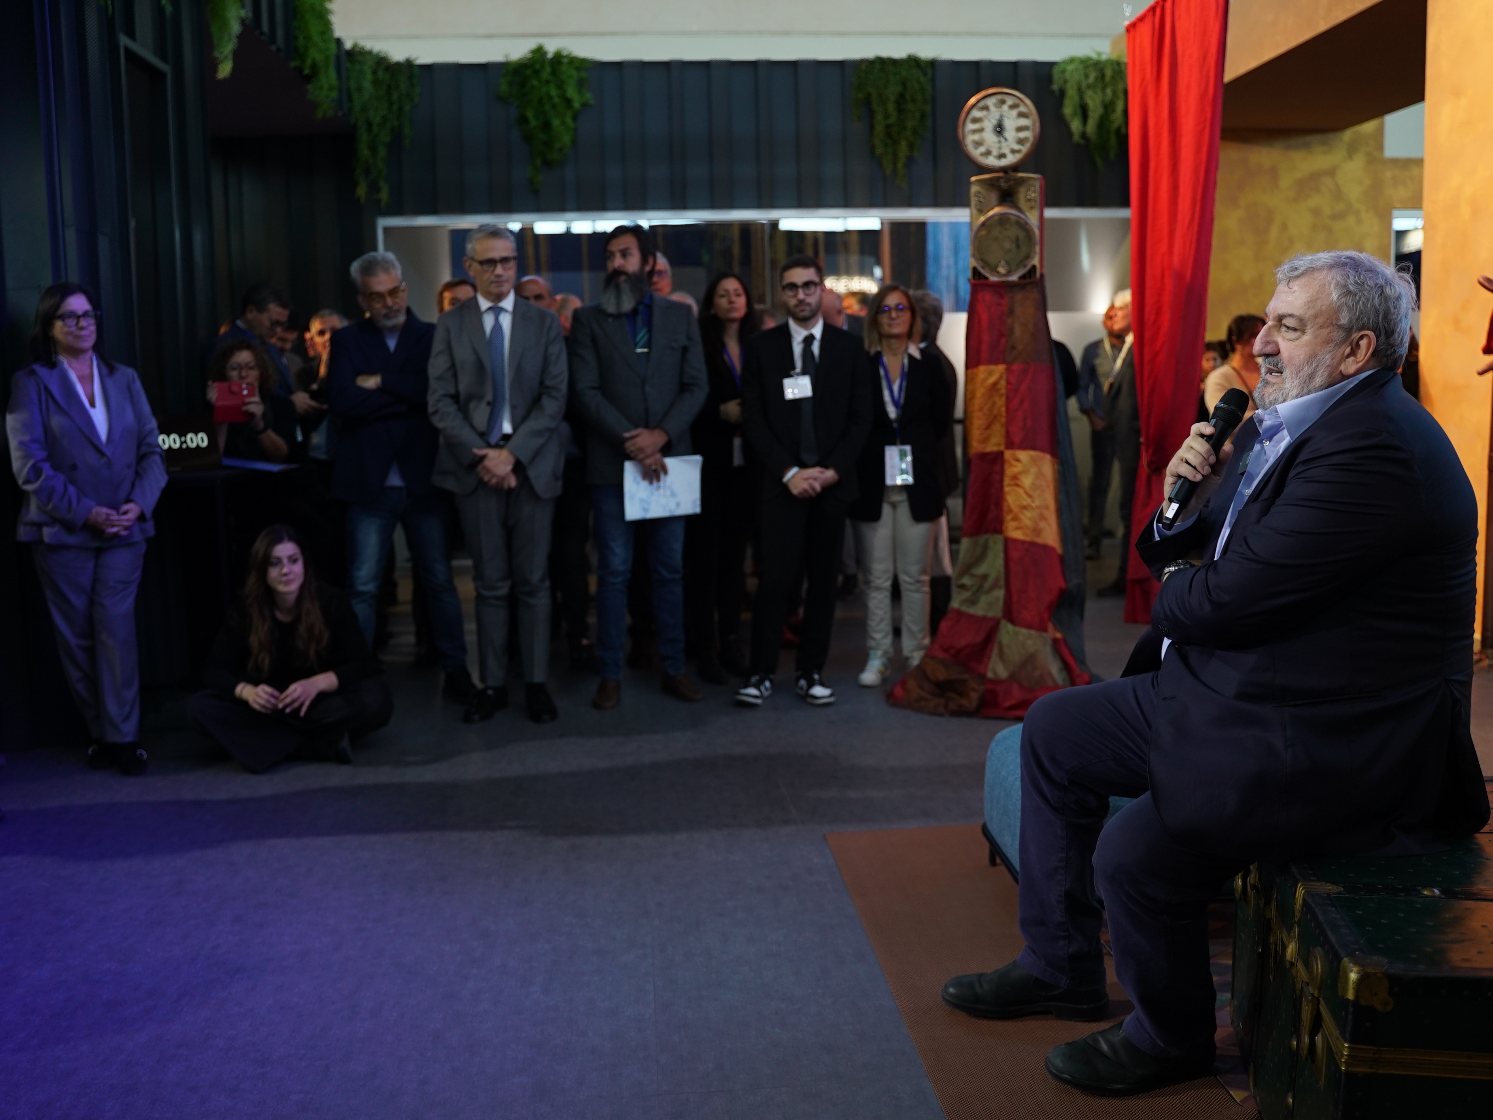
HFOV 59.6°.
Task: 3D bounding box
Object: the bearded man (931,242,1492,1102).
[{"bbox_3d":[0.791,0.183,2.220,0.911,1.372,0.598,0,7,7],"label":"bearded man"}]

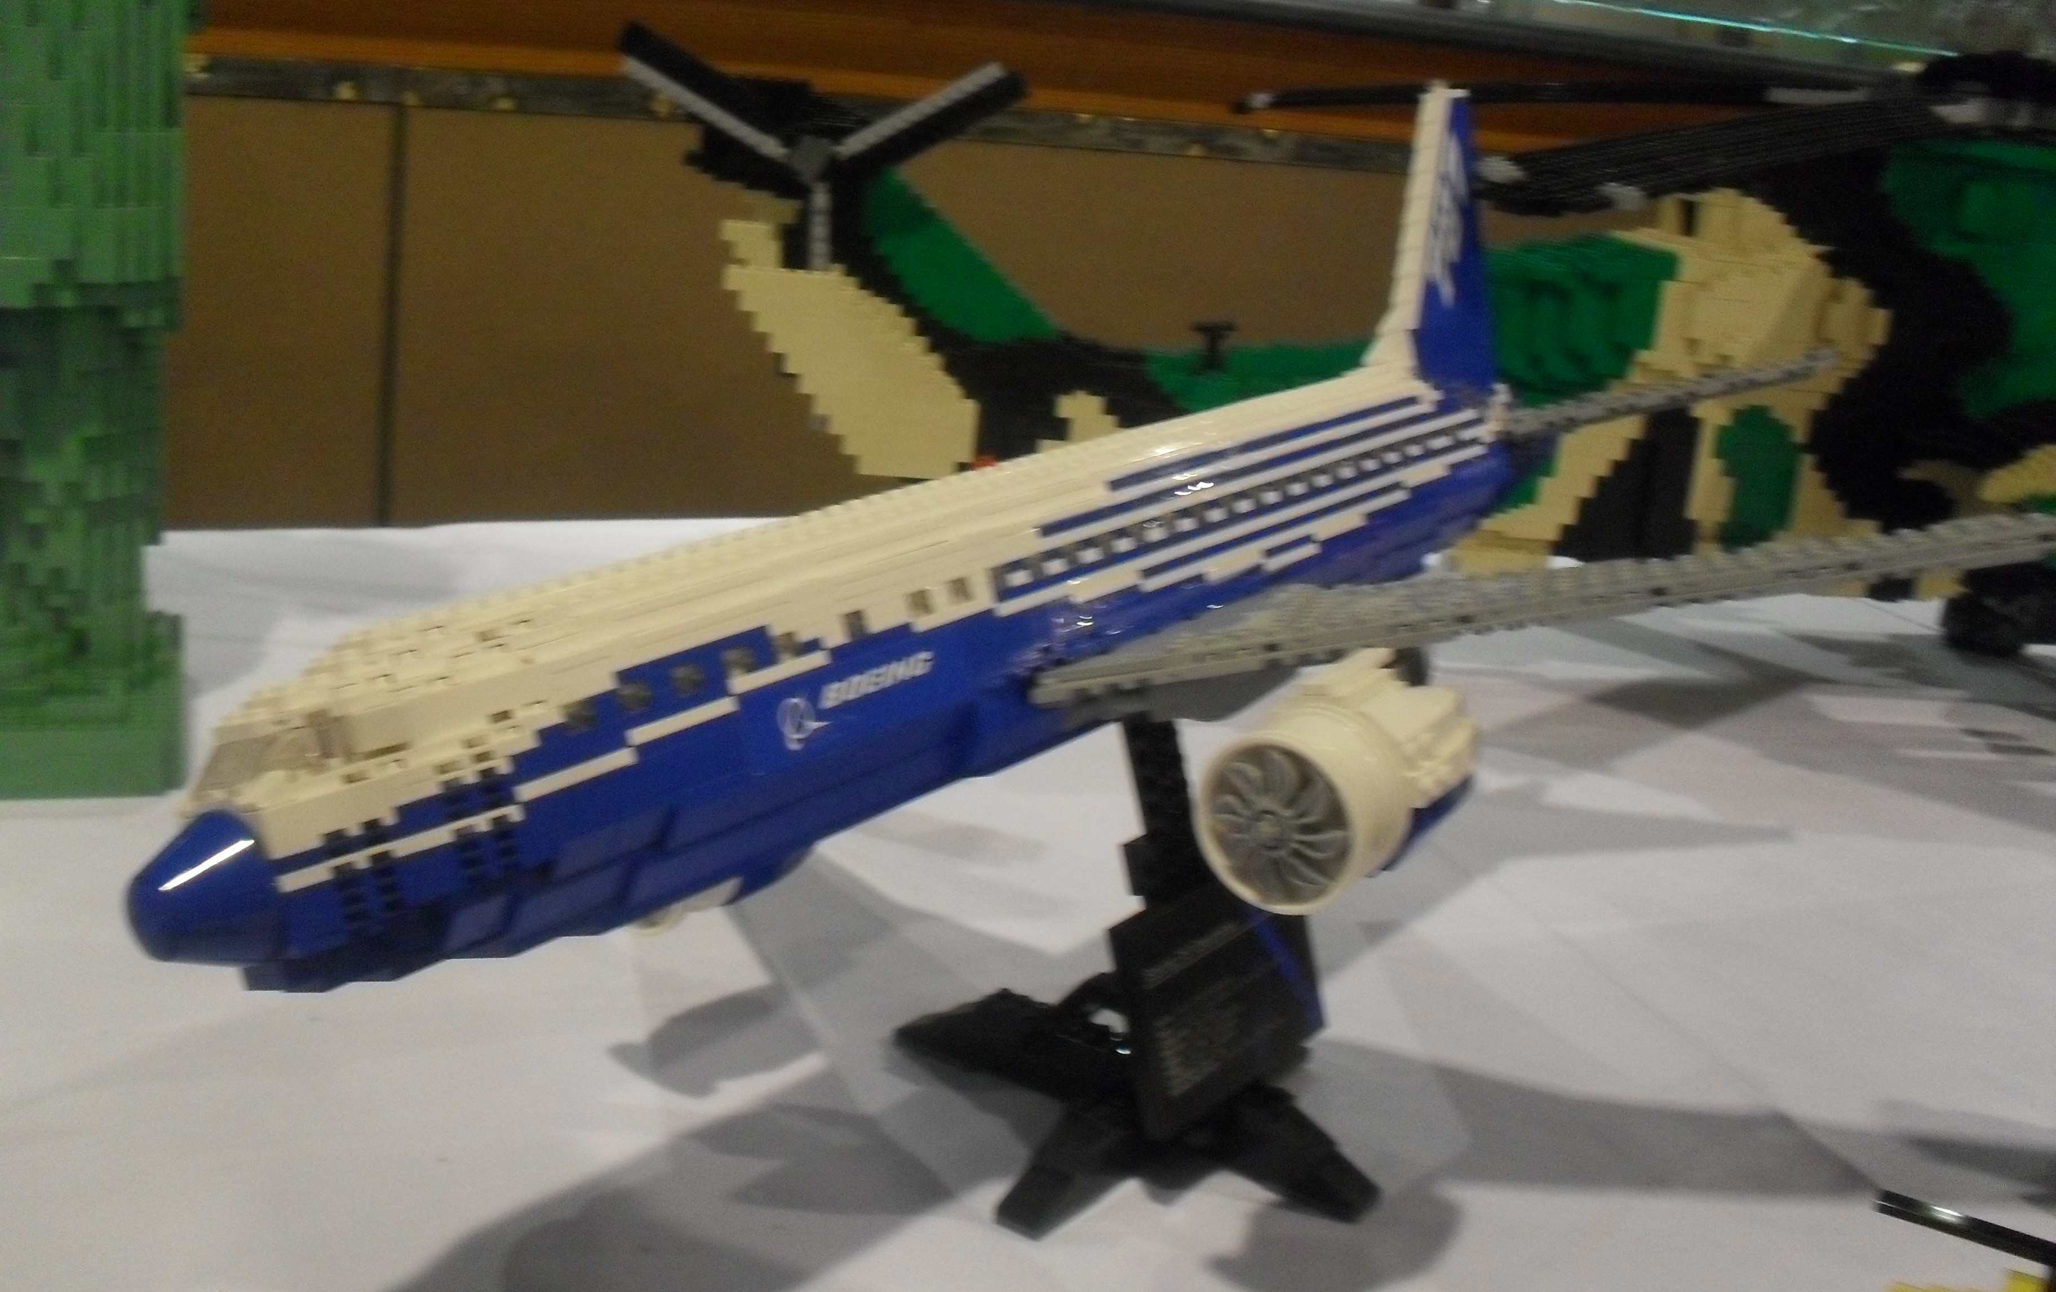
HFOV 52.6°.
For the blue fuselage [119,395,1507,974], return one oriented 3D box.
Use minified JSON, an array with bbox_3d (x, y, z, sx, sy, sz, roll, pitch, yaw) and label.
[{"bbox_3d":[0.026,-0.024,0.641,0.067,0.080,0.640,-6,9,40],"label":"blue fuselage"}]

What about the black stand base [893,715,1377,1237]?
[{"bbox_3d":[0.036,0.084,0.641,0.160,0.135,0.160,15,17,35],"label":"black stand base"}]

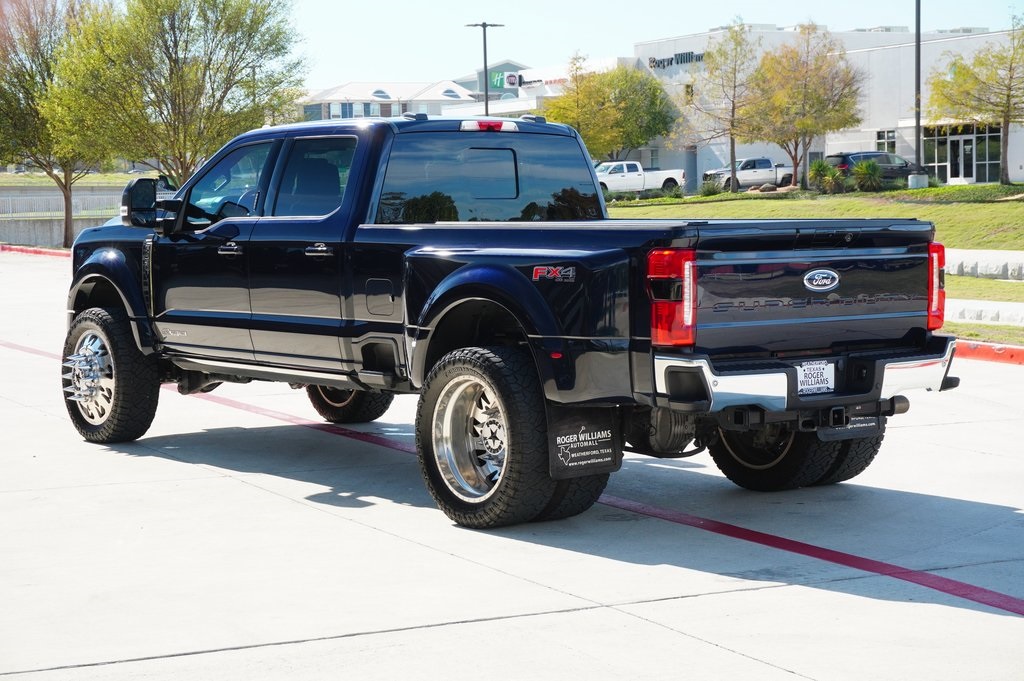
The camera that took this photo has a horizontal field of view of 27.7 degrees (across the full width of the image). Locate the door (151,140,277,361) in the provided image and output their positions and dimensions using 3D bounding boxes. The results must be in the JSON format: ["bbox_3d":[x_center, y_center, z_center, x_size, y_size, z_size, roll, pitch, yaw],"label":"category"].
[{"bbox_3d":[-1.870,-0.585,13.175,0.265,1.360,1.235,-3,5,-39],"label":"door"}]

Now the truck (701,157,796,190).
[{"bbox_3d":[14.347,-9.841,123.000,6.000,1.970,2.050,-2,4,-21],"label":"truck"}]

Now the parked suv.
[{"bbox_3d":[19.731,-9.258,112.000,5.170,1.777,2.020,-2,4,-18],"label":"parked suv"}]

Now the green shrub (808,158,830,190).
[{"bbox_3d":[16.924,-9.094,114.000,1.300,1.750,1.300,-1,4,0],"label":"green shrub"}]

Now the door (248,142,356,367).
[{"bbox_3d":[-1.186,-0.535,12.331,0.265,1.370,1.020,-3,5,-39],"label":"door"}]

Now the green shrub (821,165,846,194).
[{"bbox_3d":[12.087,-6.015,78.000,0.970,1.060,0.970,0,4,0],"label":"green shrub"}]

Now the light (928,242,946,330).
[{"bbox_3d":[2.145,-0.283,10.721,0.170,0.450,0.190,-3,5,-38],"label":"light"}]

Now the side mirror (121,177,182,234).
[{"bbox_3d":[-2.302,-0.849,13.191,0.390,0.370,0.210,-3,5,-39],"label":"side mirror"}]

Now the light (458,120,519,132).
[{"bbox_3d":[-0.146,-1.254,12.161,0.430,0.060,0.060,-3,5,-38],"label":"light"}]

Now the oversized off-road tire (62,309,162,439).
[{"bbox_3d":[-2.700,0.242,14.017,0.290,0.890,0.890,-3,5,-38],"label":"oversized off-road tire"}]

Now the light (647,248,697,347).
[{"bbox_3d":[0.772,-0.205,9.879,0.155,0.465,0.200,-3,5,-39],"label":"light"}]

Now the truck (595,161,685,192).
[{"bbox_3d":[6.740,-9.263,119.000,6.500,2.000,2.020,-2,4,-17],"label":"truck"}]

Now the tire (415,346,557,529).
[{"bbox_3d":[-0.120,0.485,10.369,0.290,0.890,0.890,-3,5,-38],"label":"tire"}]

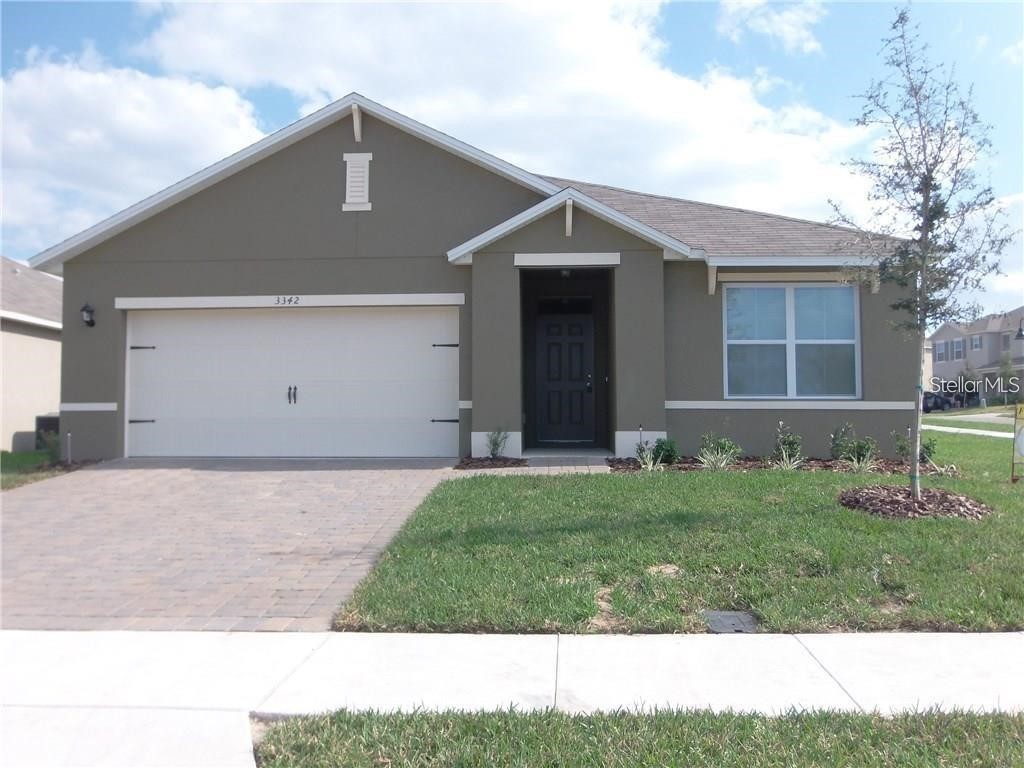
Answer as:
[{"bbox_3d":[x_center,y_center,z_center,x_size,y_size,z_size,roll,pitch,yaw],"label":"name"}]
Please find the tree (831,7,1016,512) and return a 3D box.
[{"bbox_3d":[4.419,-1.403,8.300,1.921,5.299,1.850,0,-2,3],"label":"tree"}]

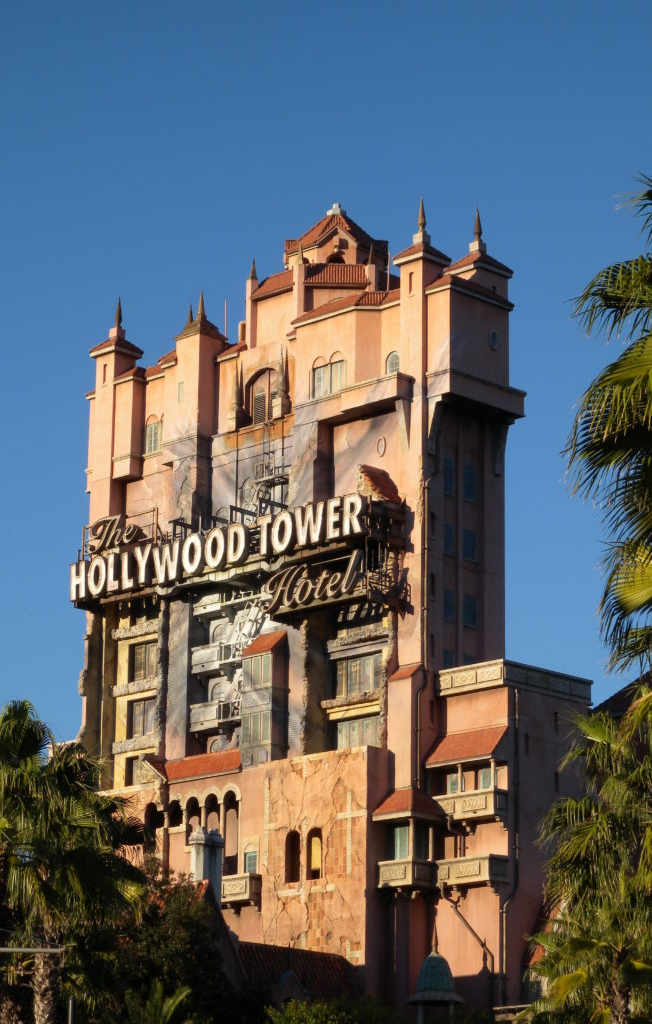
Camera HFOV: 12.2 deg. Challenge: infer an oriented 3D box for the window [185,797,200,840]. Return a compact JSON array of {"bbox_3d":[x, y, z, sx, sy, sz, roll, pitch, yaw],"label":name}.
[{"bbox_3d":[-6.445,15.383,151.551,1.109,2.392,0.416,-14,-21,43],"label":"window"}]

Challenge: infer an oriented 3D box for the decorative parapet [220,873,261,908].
[{"bbox_3d":[-4.036,18.355,147.558,2.062,1.402,0.936,-14,-21,43],"label":"decorative parapet"}]

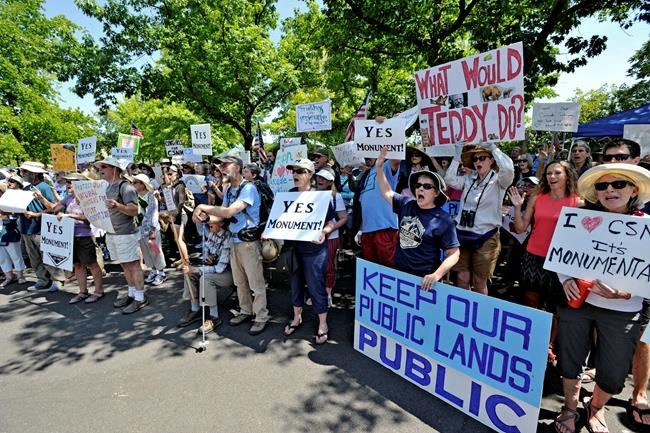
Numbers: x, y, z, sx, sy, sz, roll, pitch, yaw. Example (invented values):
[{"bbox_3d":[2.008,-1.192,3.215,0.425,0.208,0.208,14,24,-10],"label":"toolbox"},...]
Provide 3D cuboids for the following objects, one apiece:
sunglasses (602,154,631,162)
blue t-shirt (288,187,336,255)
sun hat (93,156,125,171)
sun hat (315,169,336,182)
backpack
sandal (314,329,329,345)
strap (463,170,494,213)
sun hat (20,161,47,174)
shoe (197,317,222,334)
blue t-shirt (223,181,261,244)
[{"bbox_3d":[1.987,-0.391,2.070,0.150,0.050,0.145,-4,9,-20],"label":"sunglasses"},{"bbox_3d":[-0.131,0.039,2.980,0.460,0.640,0.290,3,9,25],"label":"blue t-shirt"},{"bbox_3d":[-2.436,-0.593,3.468,0.310,0.130,0.300,2,7,-37],"label":"sun hat"},{"bbox_3d":[0.000,-0.460,3.401,0.190,0.120,0.260,9,14,41],"label":"sun hat"},{"bbox_3d":[-0.697,-0.055,3.056,0.360,0.560,0.330,-6,12,-27],"label":"backpack"},{"bbox_3d":[-0.019,1.164,3.041,0.095,0.060,0.250,2,11,11],"label":"sandal"},{"bbox_3d":[1.309,-0.220,2.600,0.220,0.370,0.180,-7,11,-38],"label":"strap"},{"bbox_3d":[-4.010,-0.674,4.220,0.310,0.150,0.340,5,4,32],"label":"sun hat"},{"bbox_3d":[-1.192,1.121,3.190,0.105,0.110,0.290,9,14,41],"label":"shoe"},{"bbox_3d":[-0.860,-0.041,3.160,0.450,0.650,0.310,5,10,35],"label":"blue t-shirt"}]

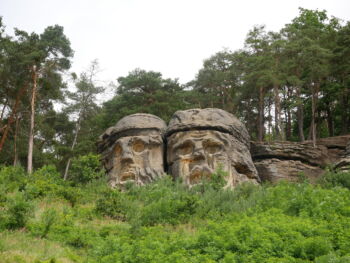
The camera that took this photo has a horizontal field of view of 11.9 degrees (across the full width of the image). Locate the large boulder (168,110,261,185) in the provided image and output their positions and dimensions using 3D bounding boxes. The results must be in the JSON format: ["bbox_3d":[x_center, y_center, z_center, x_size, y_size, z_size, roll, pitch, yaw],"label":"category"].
[{"bbox_3d":[3.751,1.800,168.000,8.600,8.300,6.300,-1,-6,13],"label":"large boulder"}]

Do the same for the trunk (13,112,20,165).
[{"bbox_3d":[-16.231,0.819,172.000,0.300,5.700,0.300,3,-6,0],"label":"trunk"}]

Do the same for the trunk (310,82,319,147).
[{"bbox_3d":[14.234,-1.741,172.000,0.360,6.600,0.360,-1,-6,0],"label":"trunk"}]

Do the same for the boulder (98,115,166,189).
[{"bbox_3d":[-4.251,2.000,168.000,6.100,7.800,5.600,-2,-6,20],"label":"boulder"}]

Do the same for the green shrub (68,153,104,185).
[{"bbox_3d":[-8.694,3.684,165.000,3.600,3.400,3.200,0,-6,0],"label":"green shrub"}]

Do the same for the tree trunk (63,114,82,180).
[{"bbox_3d":[-10.252,1.600,168.000,0.320,6.800,0.320,14,-6,1],"label":"tree trunk"}]

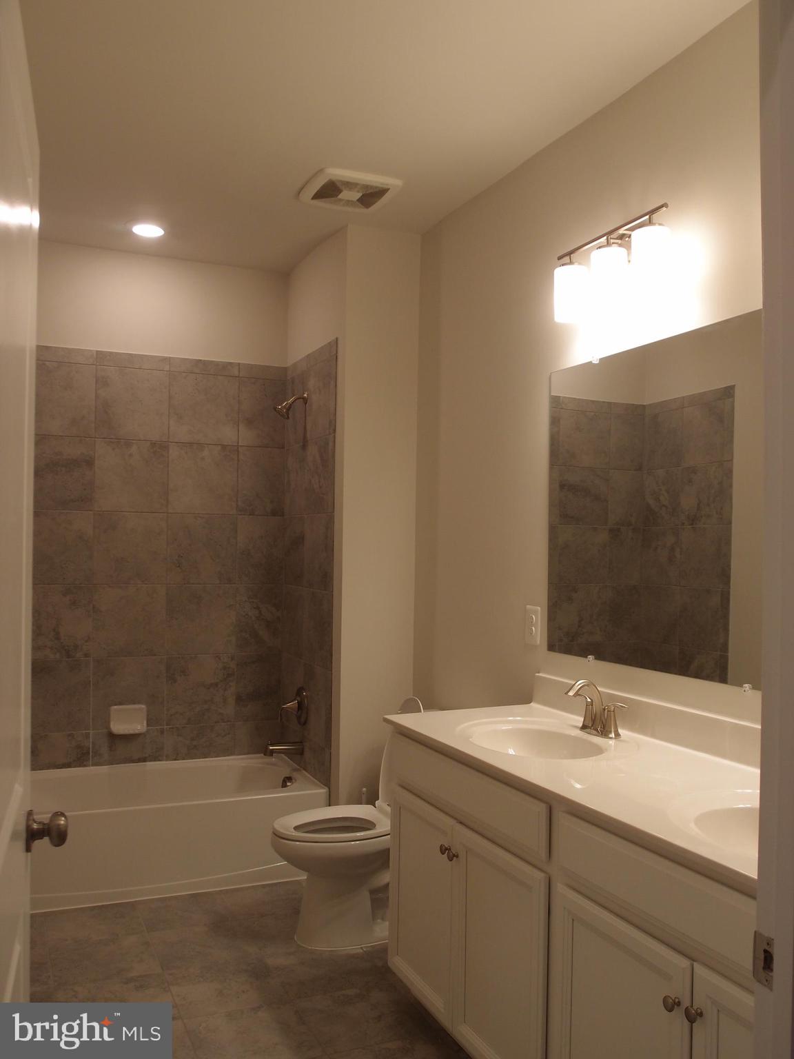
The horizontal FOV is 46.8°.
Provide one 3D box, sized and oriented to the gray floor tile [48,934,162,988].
[{"bbox_3d":[-0.972,1.432,3.044,0.326,0.010,0.332,1,-1,-24],"label":"gray floor tile"}]

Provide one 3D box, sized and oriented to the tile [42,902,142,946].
[{"bbox_3d":[-1.105,1.437,3.349,0.326,0.010,0.332,1,-1,-24],"label":"tile"}]

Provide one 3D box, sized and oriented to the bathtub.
[{"bbox_3d":[-1.116,1.258,3.870,1.510,0.369,0.702,1,-1,-24],"label":"bathtub"}]

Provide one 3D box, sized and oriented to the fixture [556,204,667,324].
[{"bbox_3d":[0.613,-0.742,2.594,0.146,0.215,0.499,1,-1,-24],"label":"fixture"}]

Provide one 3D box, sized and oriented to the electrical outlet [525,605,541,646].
[{"bbox_3d":[0.452,0.323,3.077,0.008,0.125,0.082,1,-1,-24],"label":"electrical outlet"}]

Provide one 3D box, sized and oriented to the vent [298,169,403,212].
[{"bbox_3d":[-0.179,-1.259,3.415,0.294,0.035,0.313,1,-1,-24],"label":"vent"}]

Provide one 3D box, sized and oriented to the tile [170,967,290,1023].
[{"bbox_3d":[-0.540,1.434,2.871,0.326,0.010,0.332,1,-1,-24],"label":"tile"}]

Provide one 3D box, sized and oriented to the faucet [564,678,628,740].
[{"bbox_3d":[0.532,0.489,2.541,0.145,0.150,0.210,1,-1,-24],"label":"faucet"}]

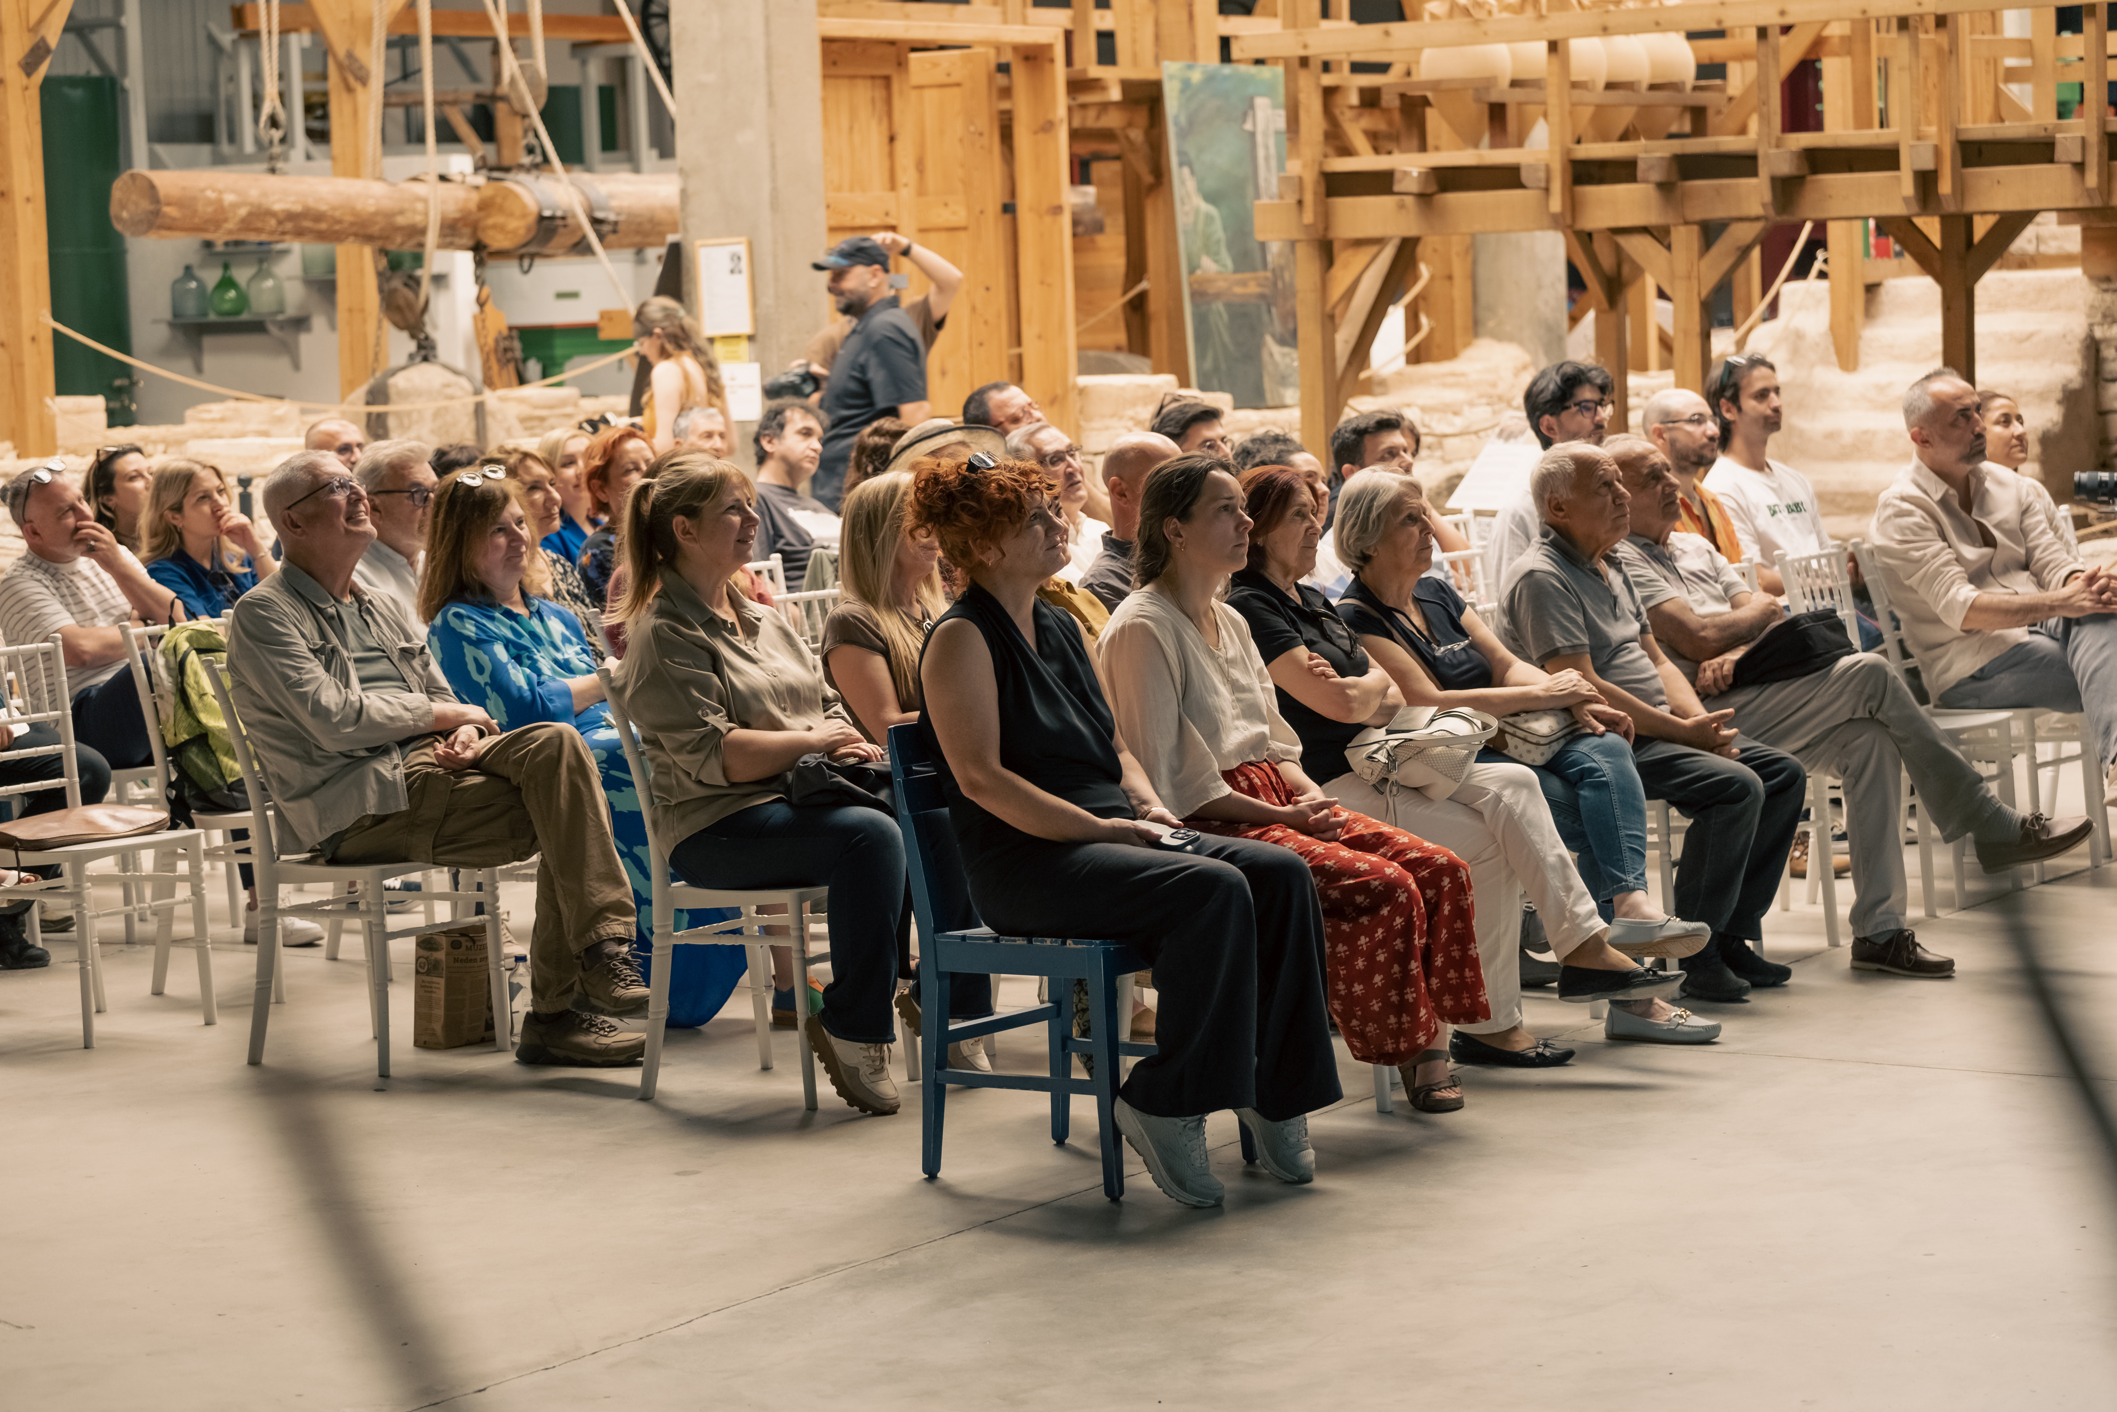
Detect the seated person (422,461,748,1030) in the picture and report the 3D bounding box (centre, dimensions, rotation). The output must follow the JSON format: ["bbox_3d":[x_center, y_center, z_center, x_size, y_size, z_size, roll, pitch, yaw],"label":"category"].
[{"bbox_3d":[-1.103,0.085,10.342,0.880,1.300,0.520,2,7,38],"label":"seated person"}]

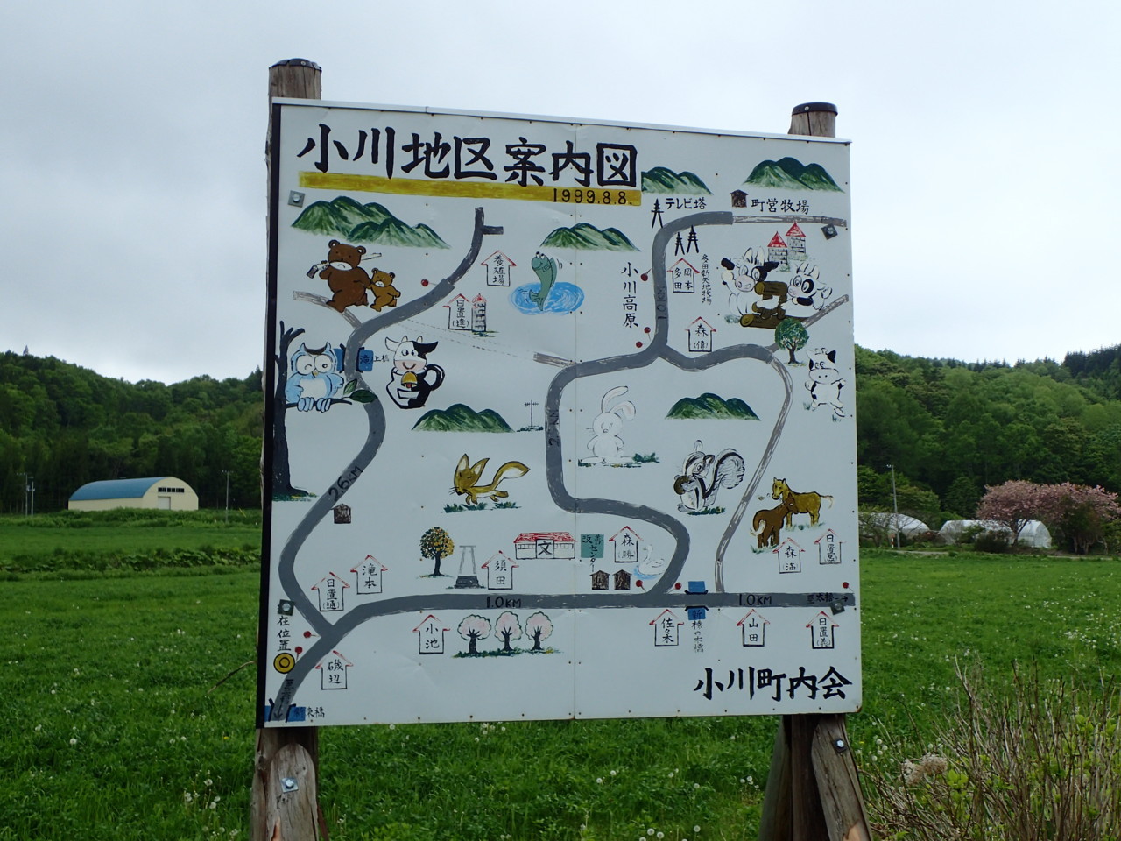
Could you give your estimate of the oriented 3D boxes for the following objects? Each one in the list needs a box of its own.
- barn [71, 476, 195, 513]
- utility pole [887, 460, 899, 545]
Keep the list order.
[{"bbox_3d":[-82.999,14.949,251.551,27.493,6.889,11.714,-5,-8,42],"label":"barn"},{"bbox_3d":[38.775,10.005,150.481,0.700,9.639,0.350,-3,-6,0],"label":"utility pole"}]

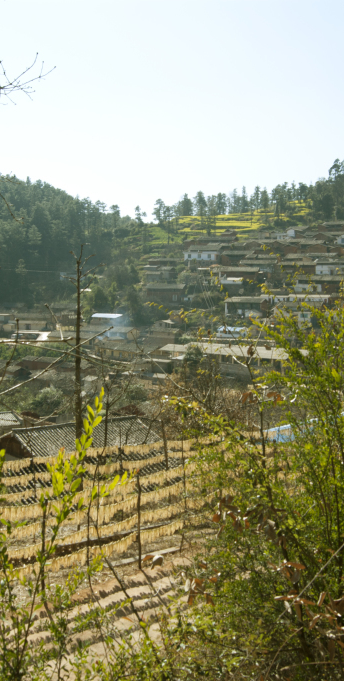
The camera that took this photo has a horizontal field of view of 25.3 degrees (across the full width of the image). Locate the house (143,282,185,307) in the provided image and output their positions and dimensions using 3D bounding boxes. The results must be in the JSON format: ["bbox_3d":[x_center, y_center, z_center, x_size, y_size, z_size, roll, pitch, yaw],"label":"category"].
[{"bbox_3d":[-1.721,-12.601,213.000,10.500,6.000,6.800,0,3,8],"label":"house"}]

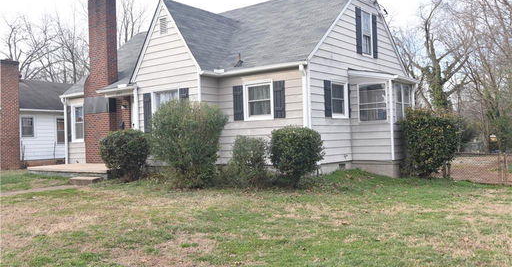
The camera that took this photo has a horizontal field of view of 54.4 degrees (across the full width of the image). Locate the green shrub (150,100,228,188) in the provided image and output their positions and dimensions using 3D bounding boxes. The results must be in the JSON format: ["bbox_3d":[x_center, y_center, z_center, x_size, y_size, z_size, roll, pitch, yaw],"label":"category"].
[{"bbox_3d":[-1.777,0.267,13.300,2.050,2.340,1.850,-3,-1,37],"label":"green shrub"}]

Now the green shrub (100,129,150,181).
[{"bbox_3d":[-3.934,0.663,15.000,1.480,1.560,1.420,-3,-1,37],"label":"green shrub"}]

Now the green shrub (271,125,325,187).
[{"bbox_3d":[1.022,0.566,12.250,1.320,1.520,1.300,-2,-1,0],"label":"green shrub"}]

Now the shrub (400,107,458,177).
[{"bbox_3d":[5.056,0.262,14.500,1.660,2.030,1.600,-3,-1,37],"label":"shrub"}]

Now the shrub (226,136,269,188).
[{"bbox_3d":[-0.247,0.729,12.950,1.140,1.340,1.080,-2,-1,0],"label":"shrub"}]

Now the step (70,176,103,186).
[{"bbox_3d":[-5.170,1.475,15.150,1.140,0.170,0.370,-3,-1,37],"label":"step"}]

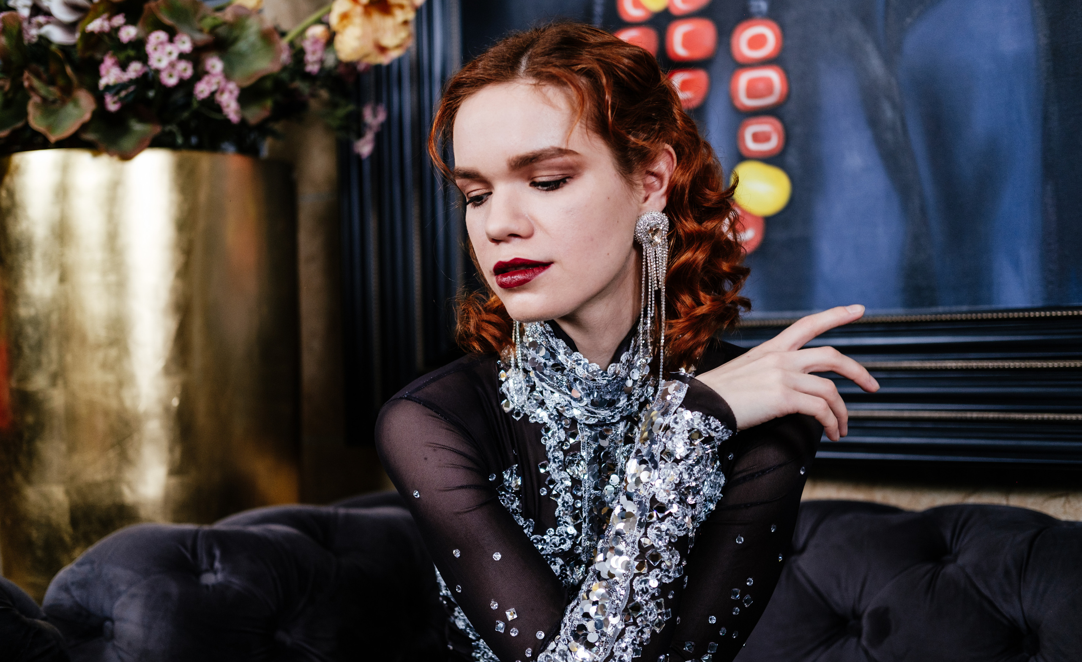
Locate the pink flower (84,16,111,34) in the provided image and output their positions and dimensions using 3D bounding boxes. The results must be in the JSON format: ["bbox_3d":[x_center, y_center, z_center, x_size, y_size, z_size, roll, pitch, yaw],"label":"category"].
[{"bbox_3d":[-0.512,-0.354,1.840,0.029,0.020,0.026,-2,1,-12],"label":"pink flower"}]

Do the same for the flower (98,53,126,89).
[{"bbox_3d":[-0.493,-0.299,1.830,0.030,0.039,0.032,-2,1,-12],"label":"flower"}]

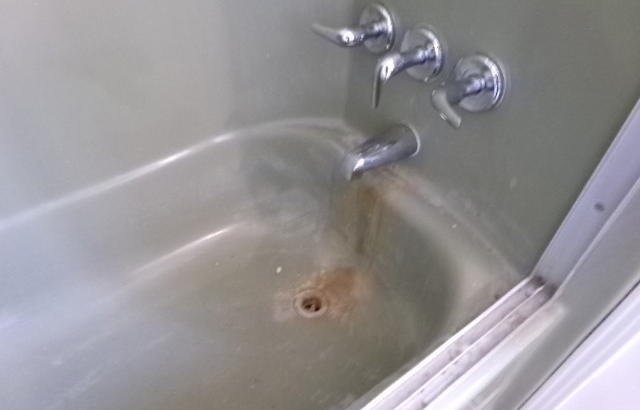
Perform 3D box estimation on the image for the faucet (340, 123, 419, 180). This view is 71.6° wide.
[{"bbox_3d":[0.097,-0.083,0.756,0.143,0.069,0.064,-26,51,-26],"label":"faucet"}]

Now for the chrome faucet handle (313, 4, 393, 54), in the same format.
[{"bbox_3d":[0.048,-0.280,0.720,0.095,0.083,0.108,-26,51,-26],"label":"chrome faucet handle"}]

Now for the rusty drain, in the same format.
[{"bbox_3d":[-0.020,0.216,0.942,0.072,0.015,0.072,1,45,-1],"label":"rusty drain"}]

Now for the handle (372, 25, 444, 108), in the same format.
[{"bbox_3d":[0.117,-0.202,0.662,0.095,0.107,0.083,-26,51,-26],"label":"handle"}]

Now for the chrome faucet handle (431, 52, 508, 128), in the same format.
[{"bbox_3d":[0.184,-0.145,0.589,0.095,0.083,0.095,-26,51,-26],"label":"chrome faucet handle"}]

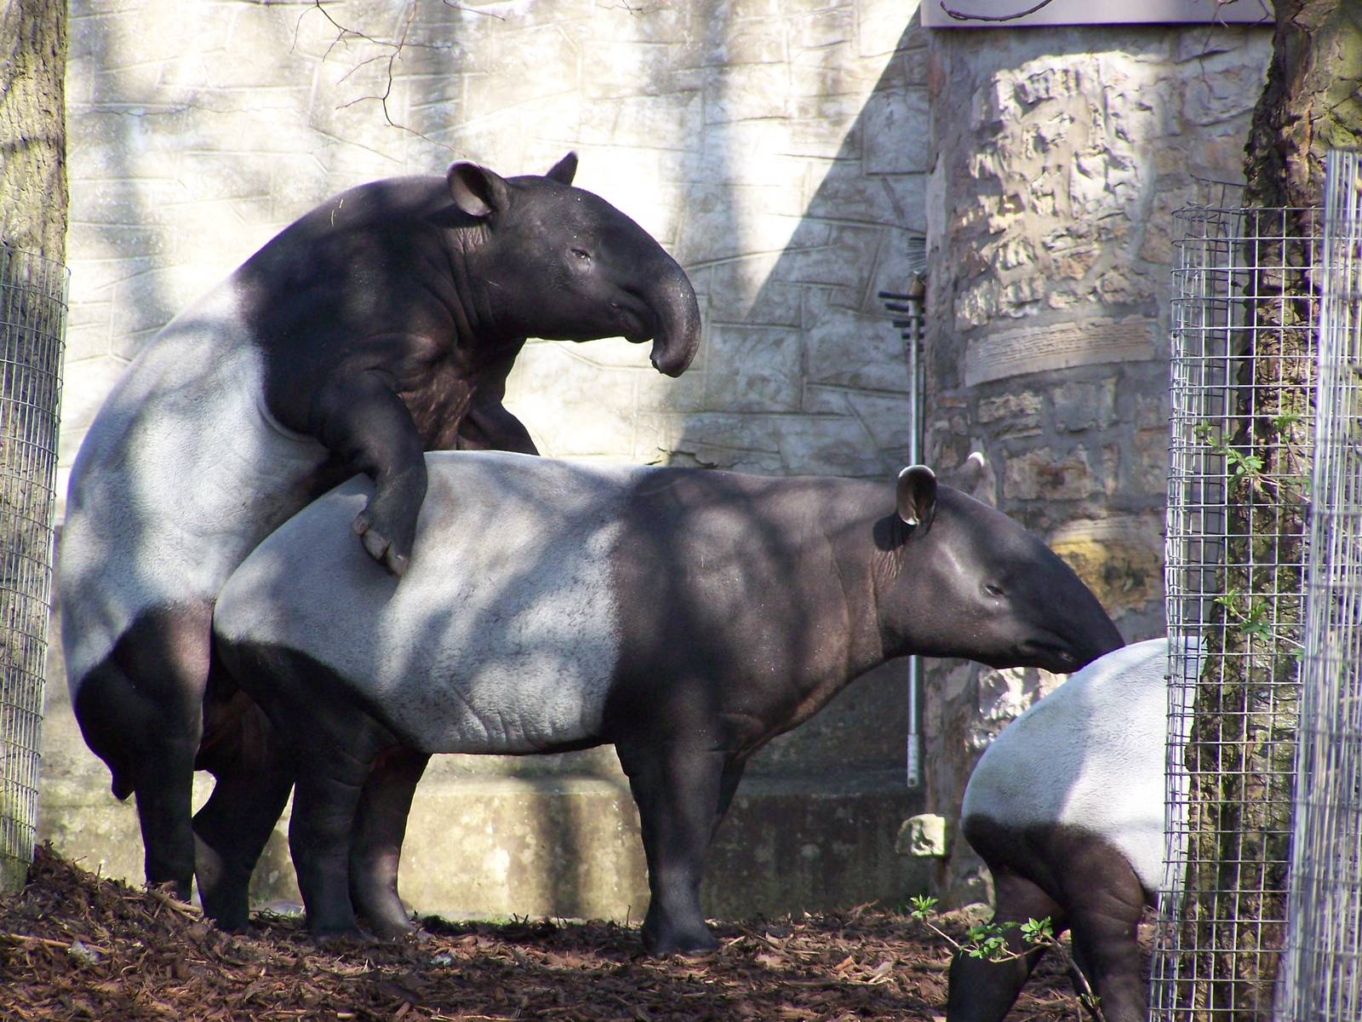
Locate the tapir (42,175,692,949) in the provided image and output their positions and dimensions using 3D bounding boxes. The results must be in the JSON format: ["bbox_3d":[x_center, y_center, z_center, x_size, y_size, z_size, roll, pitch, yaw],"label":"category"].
[{"bbox_3d":[-0.647,0.072,24.200,1.400,1.660,0.640,1,2,21],"label":"tapir"}]

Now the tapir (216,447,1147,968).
[{"bbox_3d":[-0.026,0.405,24.000,1.970,1.050,0.600,1,2,16],"label":"tapir"}]

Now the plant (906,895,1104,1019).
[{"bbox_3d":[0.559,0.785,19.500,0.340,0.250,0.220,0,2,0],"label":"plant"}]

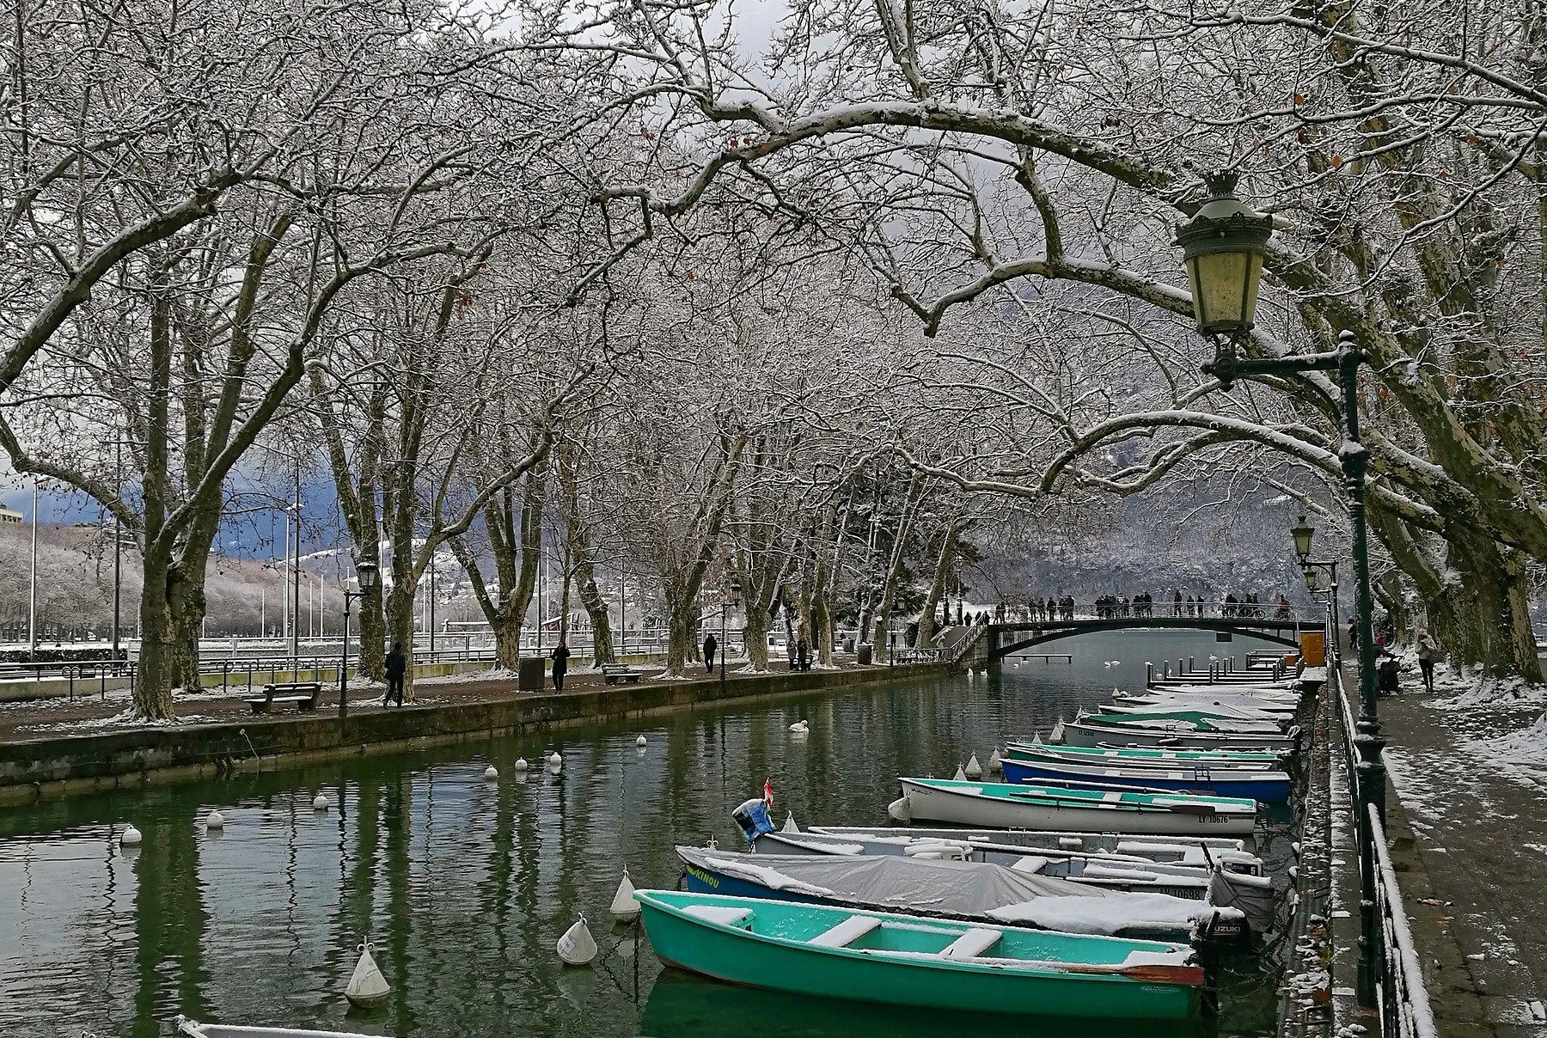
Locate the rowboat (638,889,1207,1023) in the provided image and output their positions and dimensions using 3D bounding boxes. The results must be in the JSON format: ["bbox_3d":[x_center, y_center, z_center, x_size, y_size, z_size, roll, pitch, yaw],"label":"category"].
[{"bbox_3d":[1.095,3.615,13.512,4.746,0.730,1.650,-1,-4,14],"label":"rowboat"}]

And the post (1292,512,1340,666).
[{"bbox_3d":[10.285,1.835,30.421,0.880,3.820,0.450,-1,-4,19],"label":"post"}]

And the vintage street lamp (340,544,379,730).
[{"bbox_3d":[-10.047,2.857,38.895,0.880,3.820,0.450,-1,-4,19],"label":"vintage street lamp"}]

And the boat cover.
[{"bbox_3d":[1.430,3.423,14.852,5.000,0.500,1.600,-1,-4,20],"label":"boat cover"}]

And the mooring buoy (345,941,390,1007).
[{"bbox_3d":[-3.306,3.720,13.115,0.385,0.560,0.385,0,-4,0],"label":"mooring buoy"}]

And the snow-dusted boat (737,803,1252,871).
[{"bbox_3d":[3.014,4.083,19.475,5.427,0.600,1.600,-1,-4,11],"label":"snow-dusted boat"}]

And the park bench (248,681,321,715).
[{"bbox_3d":[-12.643,4.554,41.413,0.680,0.760,2.200,-1,-4,19],"label":"park bench"}]

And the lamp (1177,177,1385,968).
[{"bbox_3d":[2.353,0.271,7.467,0.880,3.820,0.450,-1,-4,19],"label":"lamp"}]

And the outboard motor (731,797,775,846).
[{"bbox_3d":[-0.210,3.398,17.745,0.420,0.580,0.360,-19,-8,11],"label":"outboard motor"}]

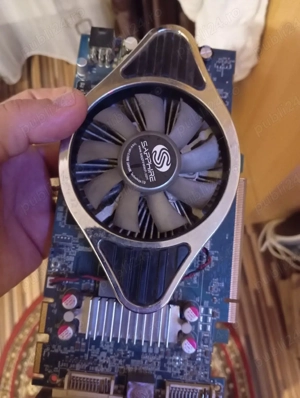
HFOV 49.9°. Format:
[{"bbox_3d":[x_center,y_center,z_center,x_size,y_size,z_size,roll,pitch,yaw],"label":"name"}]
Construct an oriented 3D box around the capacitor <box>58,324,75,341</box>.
[{"bbox_3d":[-0.045,0.072,0.176,0.008,0.009,0.008,6,82,-1],"label":"capacitor"}]

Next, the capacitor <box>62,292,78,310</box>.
[{"bbox_3d":[-0.044,0.056,0.178,0.008,0.009,0.008,6,82,-1],"label":"capacitor"}]

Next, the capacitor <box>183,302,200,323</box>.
[{"bbox_3d":[0.022,0.063,0.179,0.008,0.009,0.008,6,82,-1],"label":"capacitor"}]

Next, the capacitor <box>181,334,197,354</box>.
[{"bbox_3d":[0.021,0.079,0.177,0.008,0.009,0.008,6,82,-1],"label":"capacitor"}]

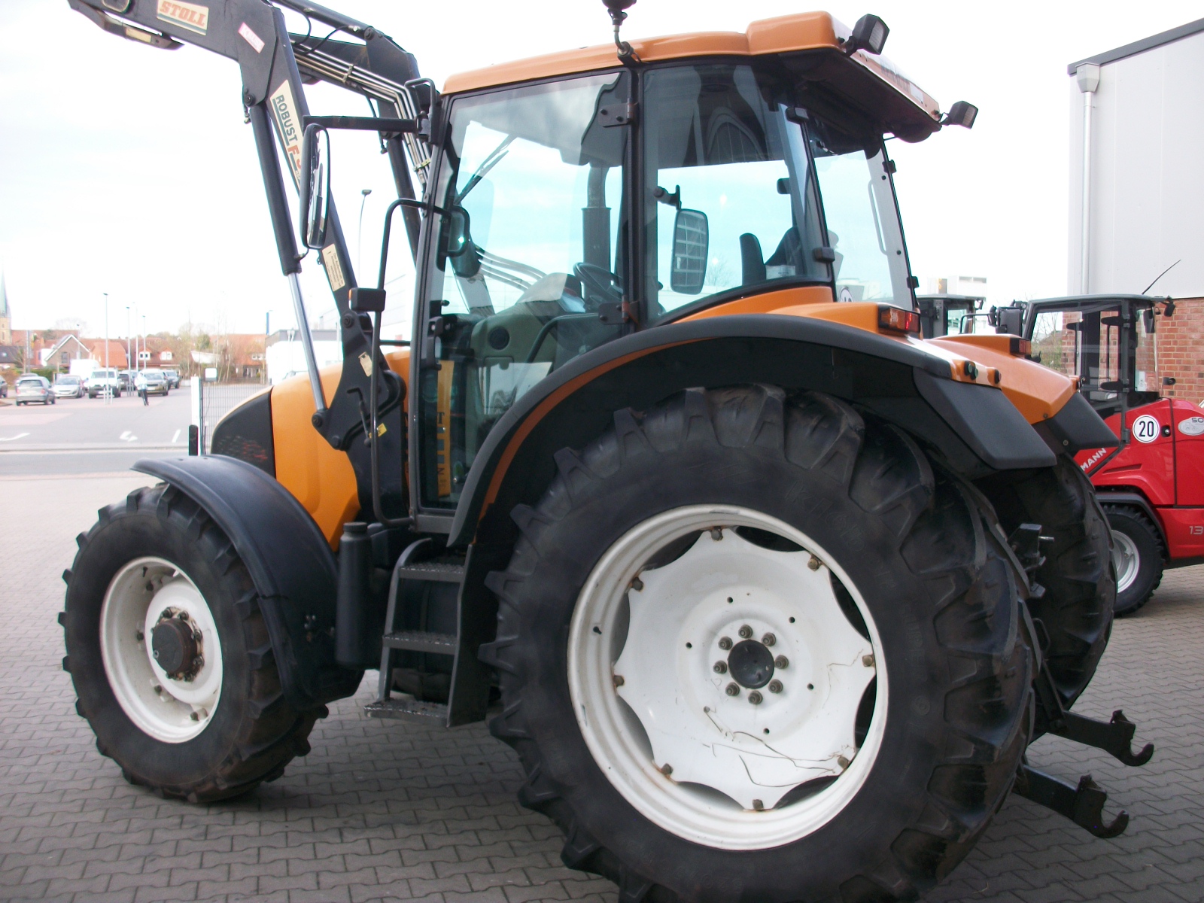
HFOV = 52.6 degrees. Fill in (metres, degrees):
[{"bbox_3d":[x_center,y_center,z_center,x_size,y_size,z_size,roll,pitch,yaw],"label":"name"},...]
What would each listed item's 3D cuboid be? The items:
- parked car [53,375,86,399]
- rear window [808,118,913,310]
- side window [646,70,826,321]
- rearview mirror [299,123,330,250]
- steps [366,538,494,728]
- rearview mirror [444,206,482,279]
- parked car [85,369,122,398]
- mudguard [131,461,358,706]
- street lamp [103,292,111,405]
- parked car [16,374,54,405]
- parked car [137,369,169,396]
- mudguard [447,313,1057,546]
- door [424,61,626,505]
[{"bbox_3d":[-30.832,-3.721,70.500,1.720,1.460,4.050,-1,3,-18],"label":"parked car"},{"bbox_3d":[0.964,-0.853,4.472,0.060,0.770,0.980,-11,-2,29],"label":"rear window"},{"bbox_3d":[0.426,-0.843,3.950,0.590,0.800,0.090,1,3,12],"label":"side window"},{"bbox_3d":[-0.978,-0.901,4.141,0.065,0.415,0.190,1,4,8],"label":"rearview mirror"},{"bbox_3d":[-0.610,0.644,4.523,0.400,0.650,0.360,2,4,29],"label":"steps"},{"bbox_3d":[-0.544,-0.800,4.629,0.080,0.280,0.190,2,4,29],"label":"rearview mirror"},{"bbox_3d":[-31.112,-4.228,76.000,1.750,1.800,4.200,-1,4,-16],"label":"parked car"},{"bbox_3d":[-1.487,0.481,4.866,1.040,0.910,0.440,3,4,32],"label":"mudguard"},{"bbox_3d":[-25.833,-5.373,63.500,0.300,5.850,0.500,3,5,37],"label":"street lamp"},{"bbox_3d":[-29.863,-3.224,64.200,1.660,1.500,4.000,-1,4,-20],"label":"parked car"},{"bbox_3d":[-28.760,-4.412,78.000,1.790,1.720,4.400,-1,4,-18],"label":"parked car"},{"bbox_3d":[0.403,-0.040,3.730,1.860,0.740,0.540,2,4,29],"label":"mudguard"},{"bbox_3d":[-0.283,-0.521,4.263,0.870,1.490,0.100,2,4,29],"label":"door"}]

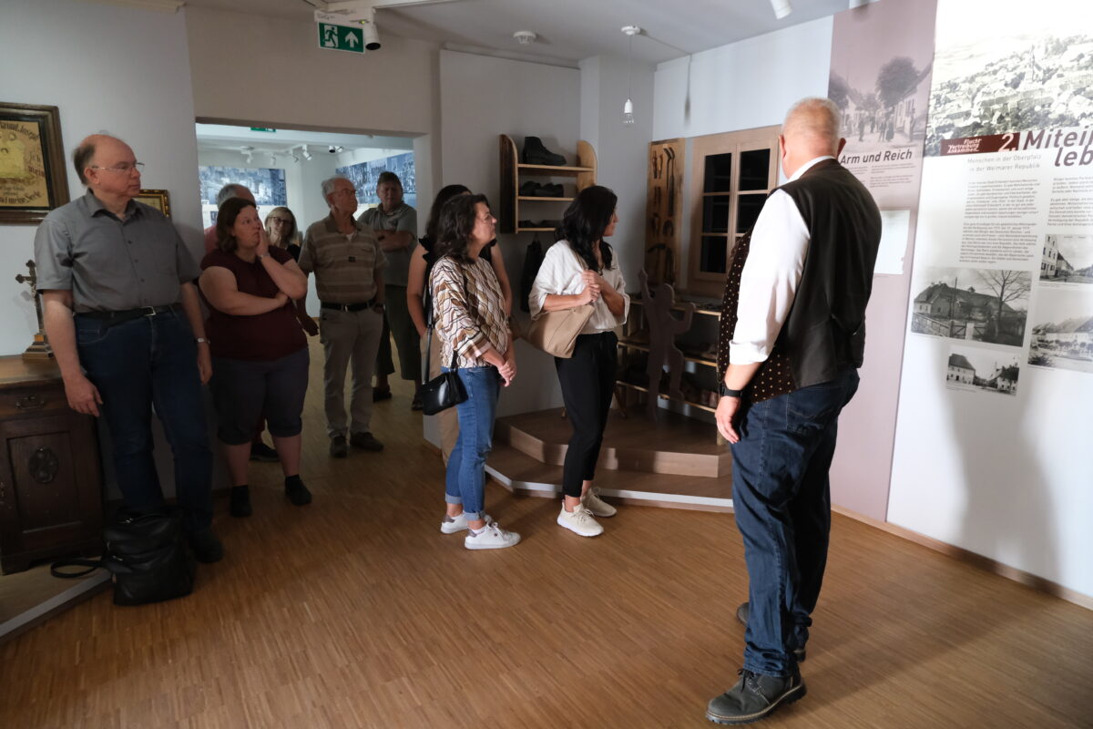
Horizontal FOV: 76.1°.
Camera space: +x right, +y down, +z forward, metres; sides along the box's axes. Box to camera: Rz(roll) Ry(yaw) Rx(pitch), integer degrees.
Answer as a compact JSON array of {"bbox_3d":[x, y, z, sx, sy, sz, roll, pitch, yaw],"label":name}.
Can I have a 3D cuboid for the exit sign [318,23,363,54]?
[{"bbox_3d":[-0.949,-1.506,3.220,0.210,0.115,0.030,-6,12,-28],"label":"exit sign"}]

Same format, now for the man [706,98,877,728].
[{"bbox_3d":[0.764,0.129,2.165,0.480,1.800,0.570,7,12,31],"label":"man"}]

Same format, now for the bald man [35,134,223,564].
[{"bbox_3d":[-1.781,-0.054,3.048,0.600,1.820,0.410,-9,14,-40],"label":"bald man"}]

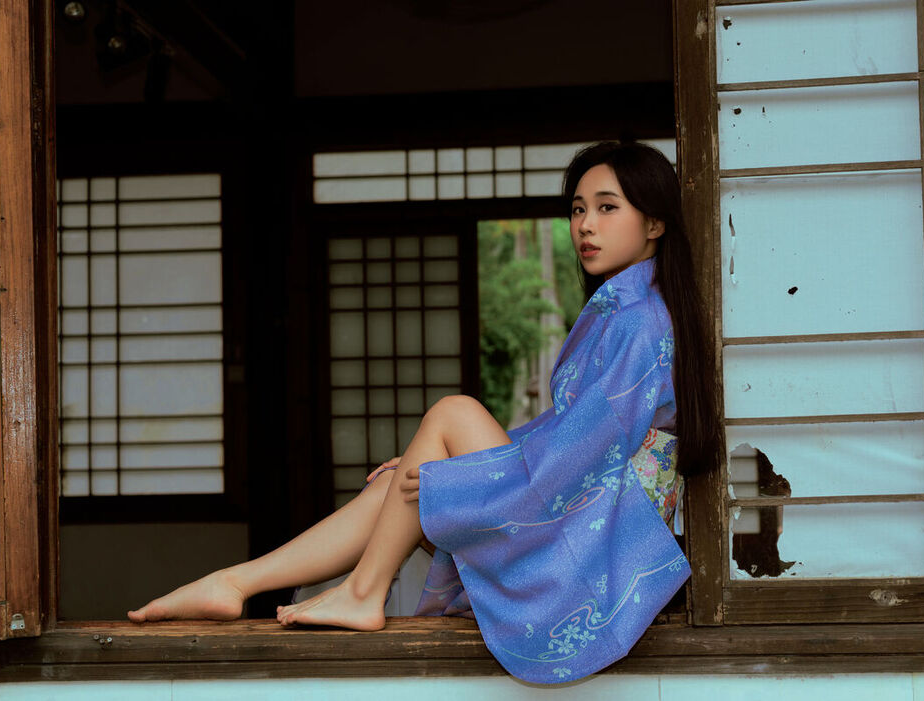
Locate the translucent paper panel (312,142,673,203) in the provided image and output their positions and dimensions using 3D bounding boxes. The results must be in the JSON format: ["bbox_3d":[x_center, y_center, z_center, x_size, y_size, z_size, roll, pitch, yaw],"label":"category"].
[{"bbox_3d":[0.136,-0.777,6.313,1.567,0.233,0.030,-1,-3,4],"label":"translucent paper panel"}]

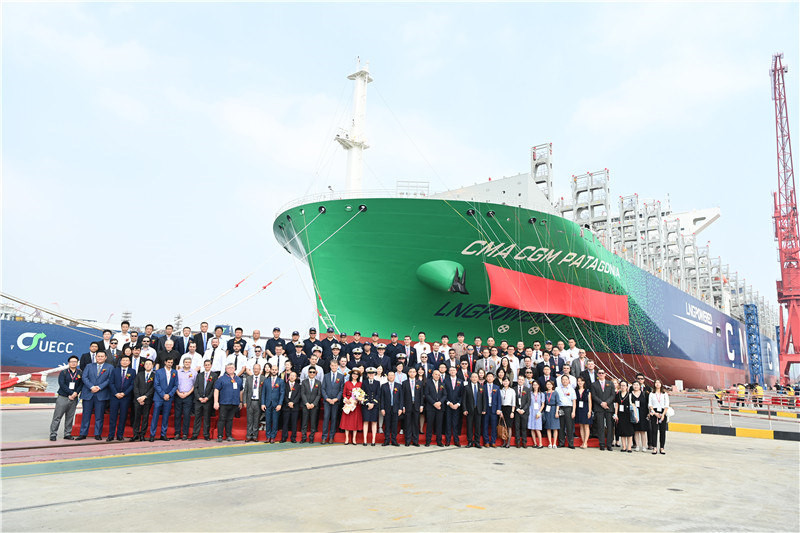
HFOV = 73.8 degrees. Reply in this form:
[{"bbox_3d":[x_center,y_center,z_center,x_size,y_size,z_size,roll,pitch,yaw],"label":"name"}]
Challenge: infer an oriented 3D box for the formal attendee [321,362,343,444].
[{"bbox_3d":[-1.580,3.116,12.301,0.520,1.862,0.360,3,-12,-7],"label":"formal attendee"}]

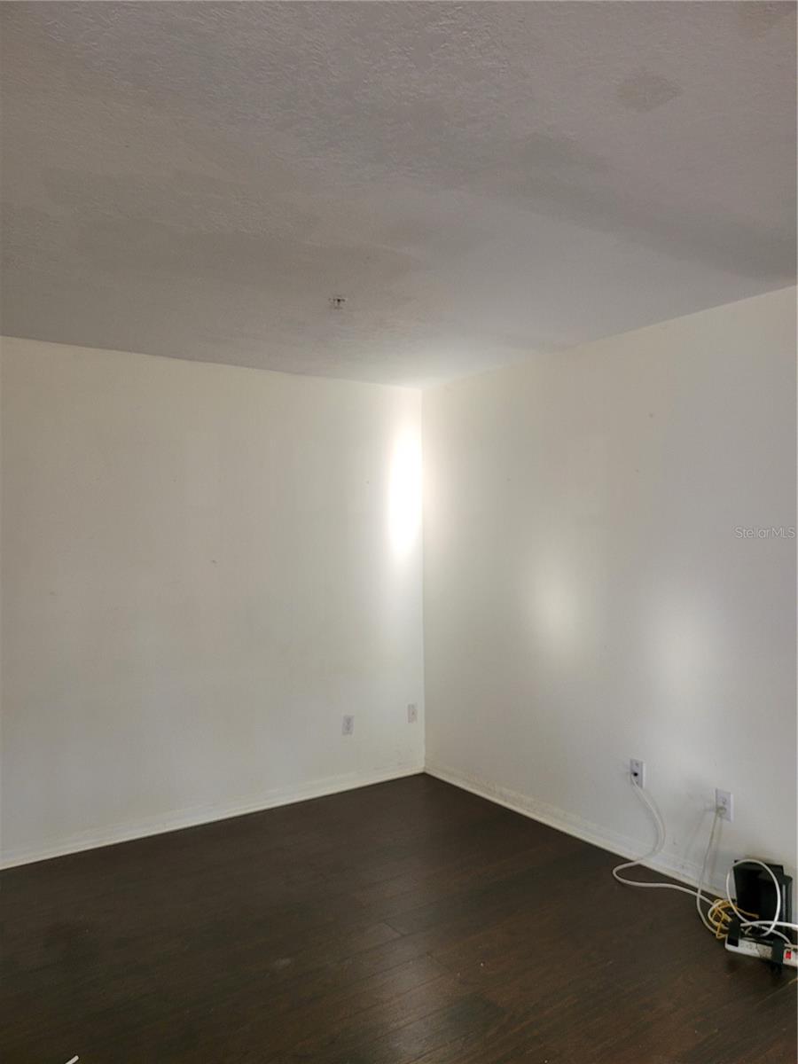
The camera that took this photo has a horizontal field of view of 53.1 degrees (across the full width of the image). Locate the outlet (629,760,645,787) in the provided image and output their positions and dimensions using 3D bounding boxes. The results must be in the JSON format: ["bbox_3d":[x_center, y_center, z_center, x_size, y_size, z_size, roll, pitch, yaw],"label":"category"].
[{"bbox_3d":[1.082,1.095,3.620,0.011,0.116,0.073,0,0,-33],"label":"outlet"}]

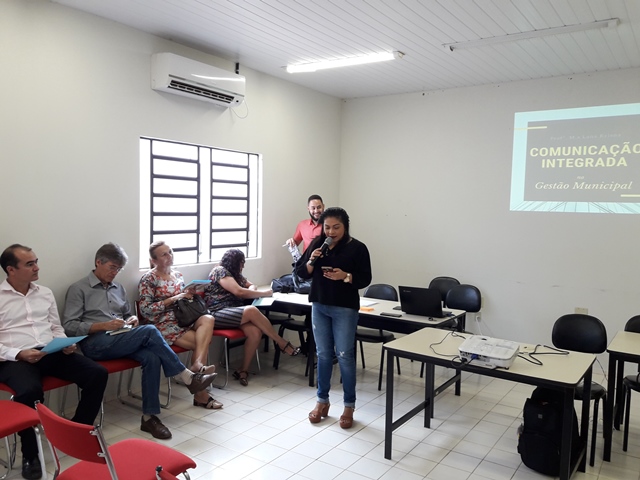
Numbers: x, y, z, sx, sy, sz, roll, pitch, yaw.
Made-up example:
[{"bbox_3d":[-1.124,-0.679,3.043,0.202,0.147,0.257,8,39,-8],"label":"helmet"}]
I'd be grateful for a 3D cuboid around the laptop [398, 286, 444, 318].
[{"bbox_3d":[0.908,0.508,4.363,0.375,0.230,0.310,3,4,35],"label":"laptop"}]

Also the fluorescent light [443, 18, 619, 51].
[{"bbox_3d":[1.616,-1.635,4.103,1.300,0.060,0.090,3,4,30],"label":"fluorescent light"}]

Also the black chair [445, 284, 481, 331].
[{"bbox_3d":[1.304,0.902,5.164,0.450,0.860,0.550,4,4,39],"label":"black chair"}]

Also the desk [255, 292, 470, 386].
[{"bbox_3d":[0.167,0.955,4.925,2.300,0.750,0.672,3,4,35],"label":"desk"}]

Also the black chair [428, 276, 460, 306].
[{"bbox_3d":[1.238,0.868,5.722,0.450,0.860,0.550,3,4,37],"label":"black chair"}]

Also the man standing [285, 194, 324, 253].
[{"bbox_3d":[-0.073,0.397,5.638,0.540,1.770,0.360,1,3,3],"label":"man standing"}]

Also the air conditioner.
[{"bbox_3d":[-1.112,-1.473,4.864,0.210,0.300,0.950,3,4,35],"label":"air conditioner"}]

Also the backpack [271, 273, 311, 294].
[{"bbox_3d":[-0.275,0.446,5.471,0.420,0.190,0.240,3,4,35],"label":"backpack"}]

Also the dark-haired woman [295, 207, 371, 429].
[{"bbox_3d":[0.113,0.570,3.898,0.530,1.640,0.430,2,4,14],"label":"dark-haired woman"}]

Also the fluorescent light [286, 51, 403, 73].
[{"bbox_3d":[0.212,-1.760,5.175,1.270,0.060,0.090,3,4,29],"label":"fluorescent light"}]

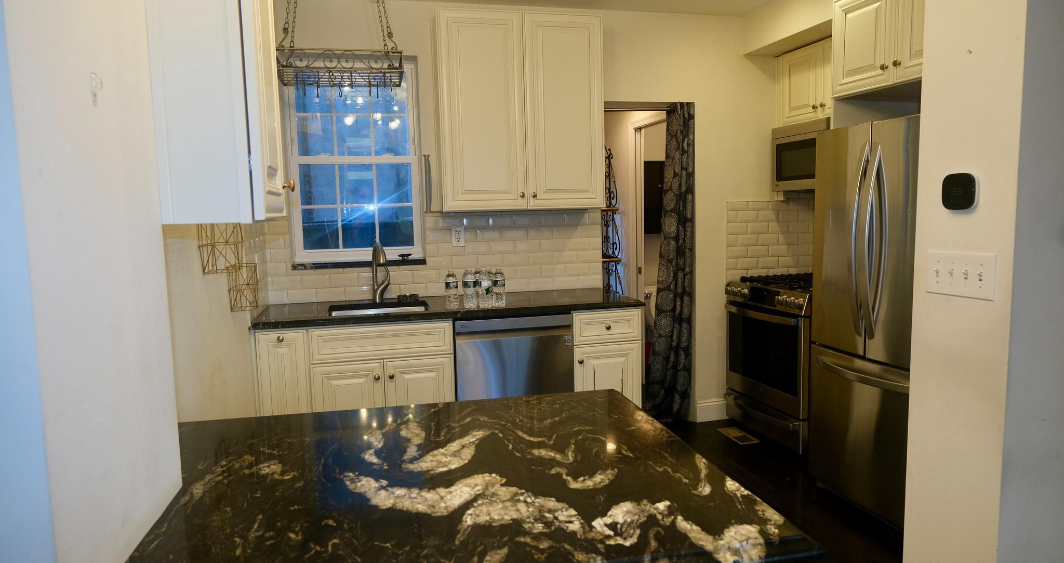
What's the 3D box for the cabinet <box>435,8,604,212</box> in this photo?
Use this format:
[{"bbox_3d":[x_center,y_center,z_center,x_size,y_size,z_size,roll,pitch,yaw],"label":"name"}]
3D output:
[{"bbox_3d":[-0.081,-0.937,3.854,0.909,1.051,0.325,-3,6,-13],"label":"cabinet"}]

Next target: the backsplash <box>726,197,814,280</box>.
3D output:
[{"bbox_3d":[1.584,-0.275,4.488,0.660,0.540,0.015,-3,6,-13],"label":"backsplash"}]

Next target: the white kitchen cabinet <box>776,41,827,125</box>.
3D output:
[{"bbox_3d":[1.832,-1.190,3.995,0.330,0.432,0.820,-3,6,-13],"label":"white kitchen cabinet"}]

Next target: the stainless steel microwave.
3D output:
[{"bbox_3d":[1.782,-0.727,3.938,0.395,0.392,0.757,-3,6,-13],"label":"stainless steel microwave"}]

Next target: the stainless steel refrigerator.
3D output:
[{"bbox_3d":[1.819,0.184,3.053,0.810,1.760,0.755,-3,6,-13],"label":"stainless steel refrigerator"}]

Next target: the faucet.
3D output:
[{"bbox_3d":[-0.814,-0.046,3.680,0.098,0.336,0.225,-4,7,-22],"label":"faucet"}]

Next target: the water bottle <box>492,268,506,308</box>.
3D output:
[{"bbox_3d":[-0.164,0.031,3.452,0.065,0.200,0.065,-3,6,-13],"label":"water bottle"}]

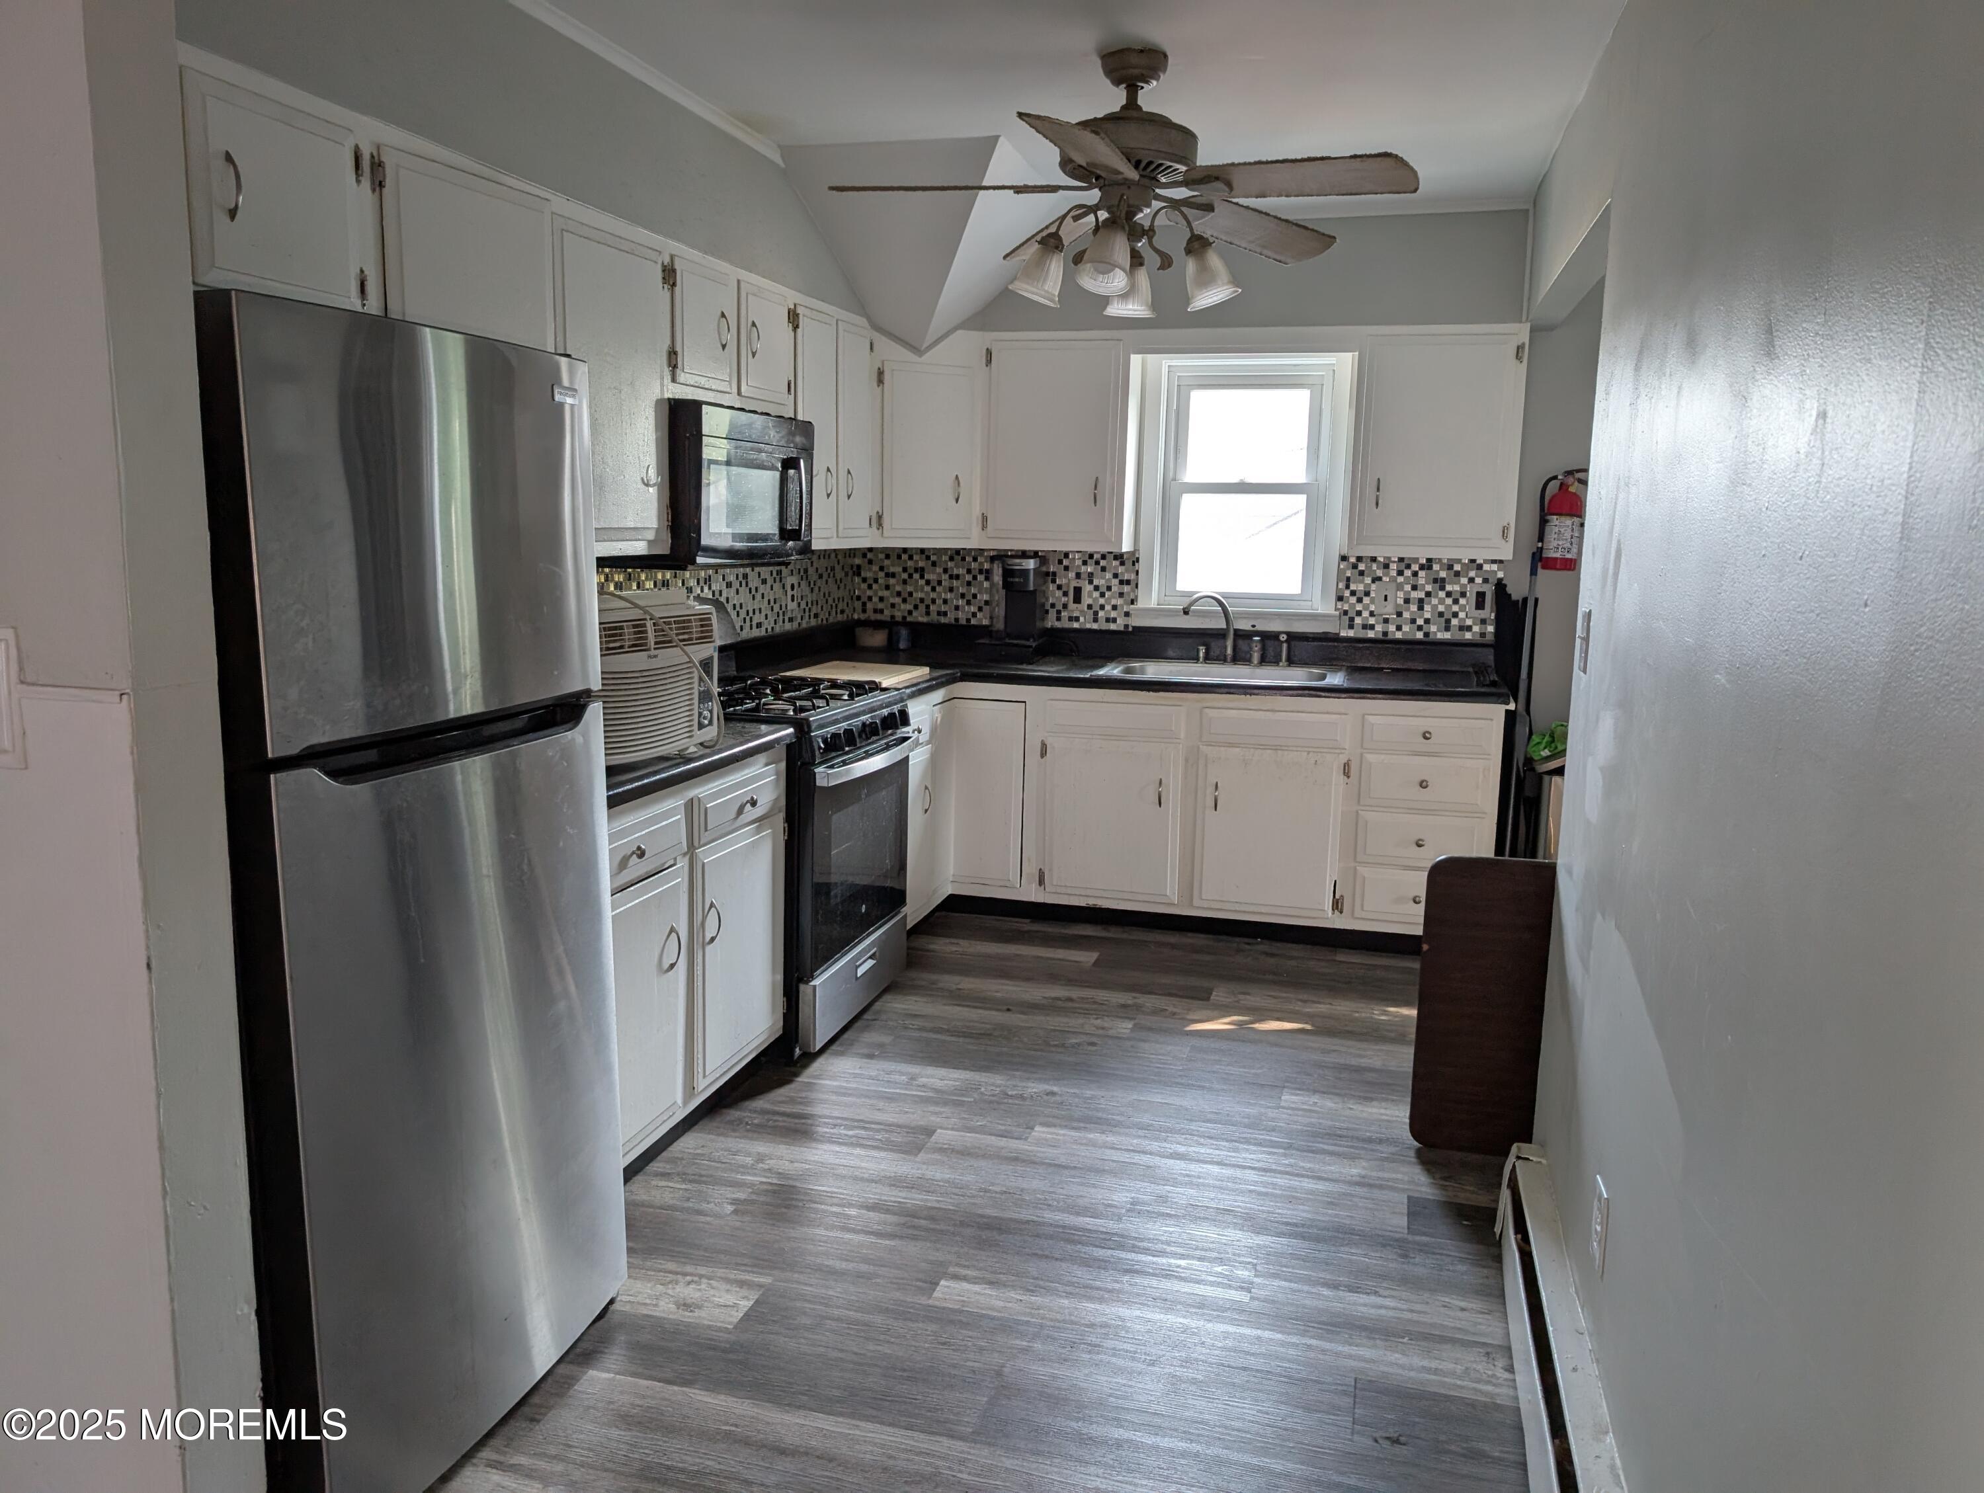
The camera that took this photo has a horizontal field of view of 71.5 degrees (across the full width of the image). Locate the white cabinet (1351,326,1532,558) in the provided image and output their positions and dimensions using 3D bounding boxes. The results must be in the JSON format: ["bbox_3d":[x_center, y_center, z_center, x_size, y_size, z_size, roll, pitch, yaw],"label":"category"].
[{"bbox_3d":[1.560,-1.054,4.850,0.544,0.763,0.325,3,10,15],"label":"white cabinet"}]

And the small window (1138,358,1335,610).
[{"bbox_3d":[0.953,-0.971,5.215,0.735,0.975,0.100,3,10,15],"label":"small window"}]

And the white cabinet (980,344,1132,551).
[{"bbox_3d":[0.273,-1.132,5.201,0.539,0.765,0.325,3,10,15],"label":"white cabinet"}]

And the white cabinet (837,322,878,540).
[{"bbox_3d":[-0.611,-1.083,4.768,0.320,0.725,0.325,3,10,15],"label":"white cabinet"}]

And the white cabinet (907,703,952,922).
[{"bbox_3d":[-0.518,0.190,4.822,0.620,0.780,0.580,3,10,15],"label":"white cabinet"}]

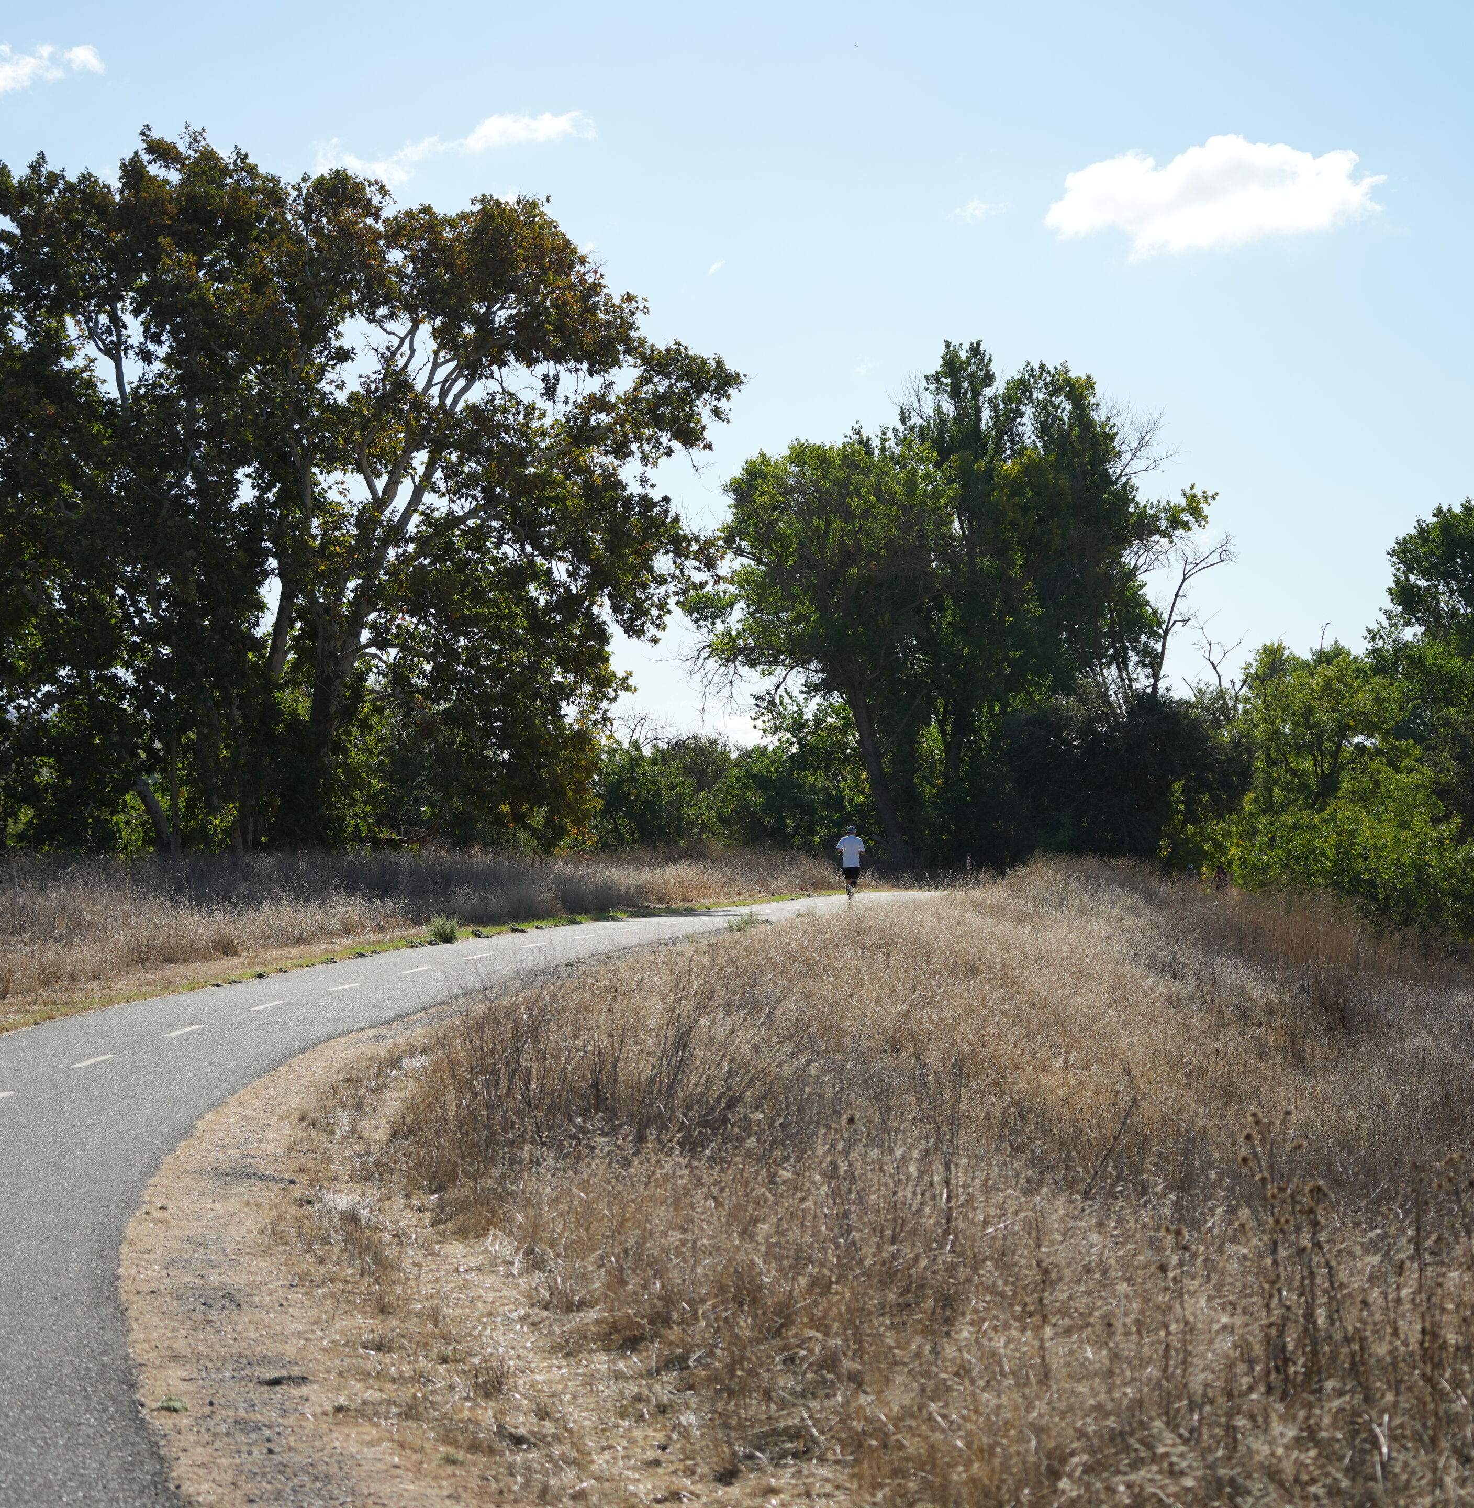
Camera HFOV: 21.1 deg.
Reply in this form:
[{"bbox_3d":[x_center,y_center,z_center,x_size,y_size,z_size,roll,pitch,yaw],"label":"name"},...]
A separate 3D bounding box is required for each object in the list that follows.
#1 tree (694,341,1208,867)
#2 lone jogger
[{"bbox_3d":[6.050,-4.200,112.000,14.400,15.000,12.500,0,-1,0],"label":"tree"},{"bbox_3d":[2.560,2.460,89.000,0.620,1.690,0.620,0,-1,11],"label":"lone jogger"}]

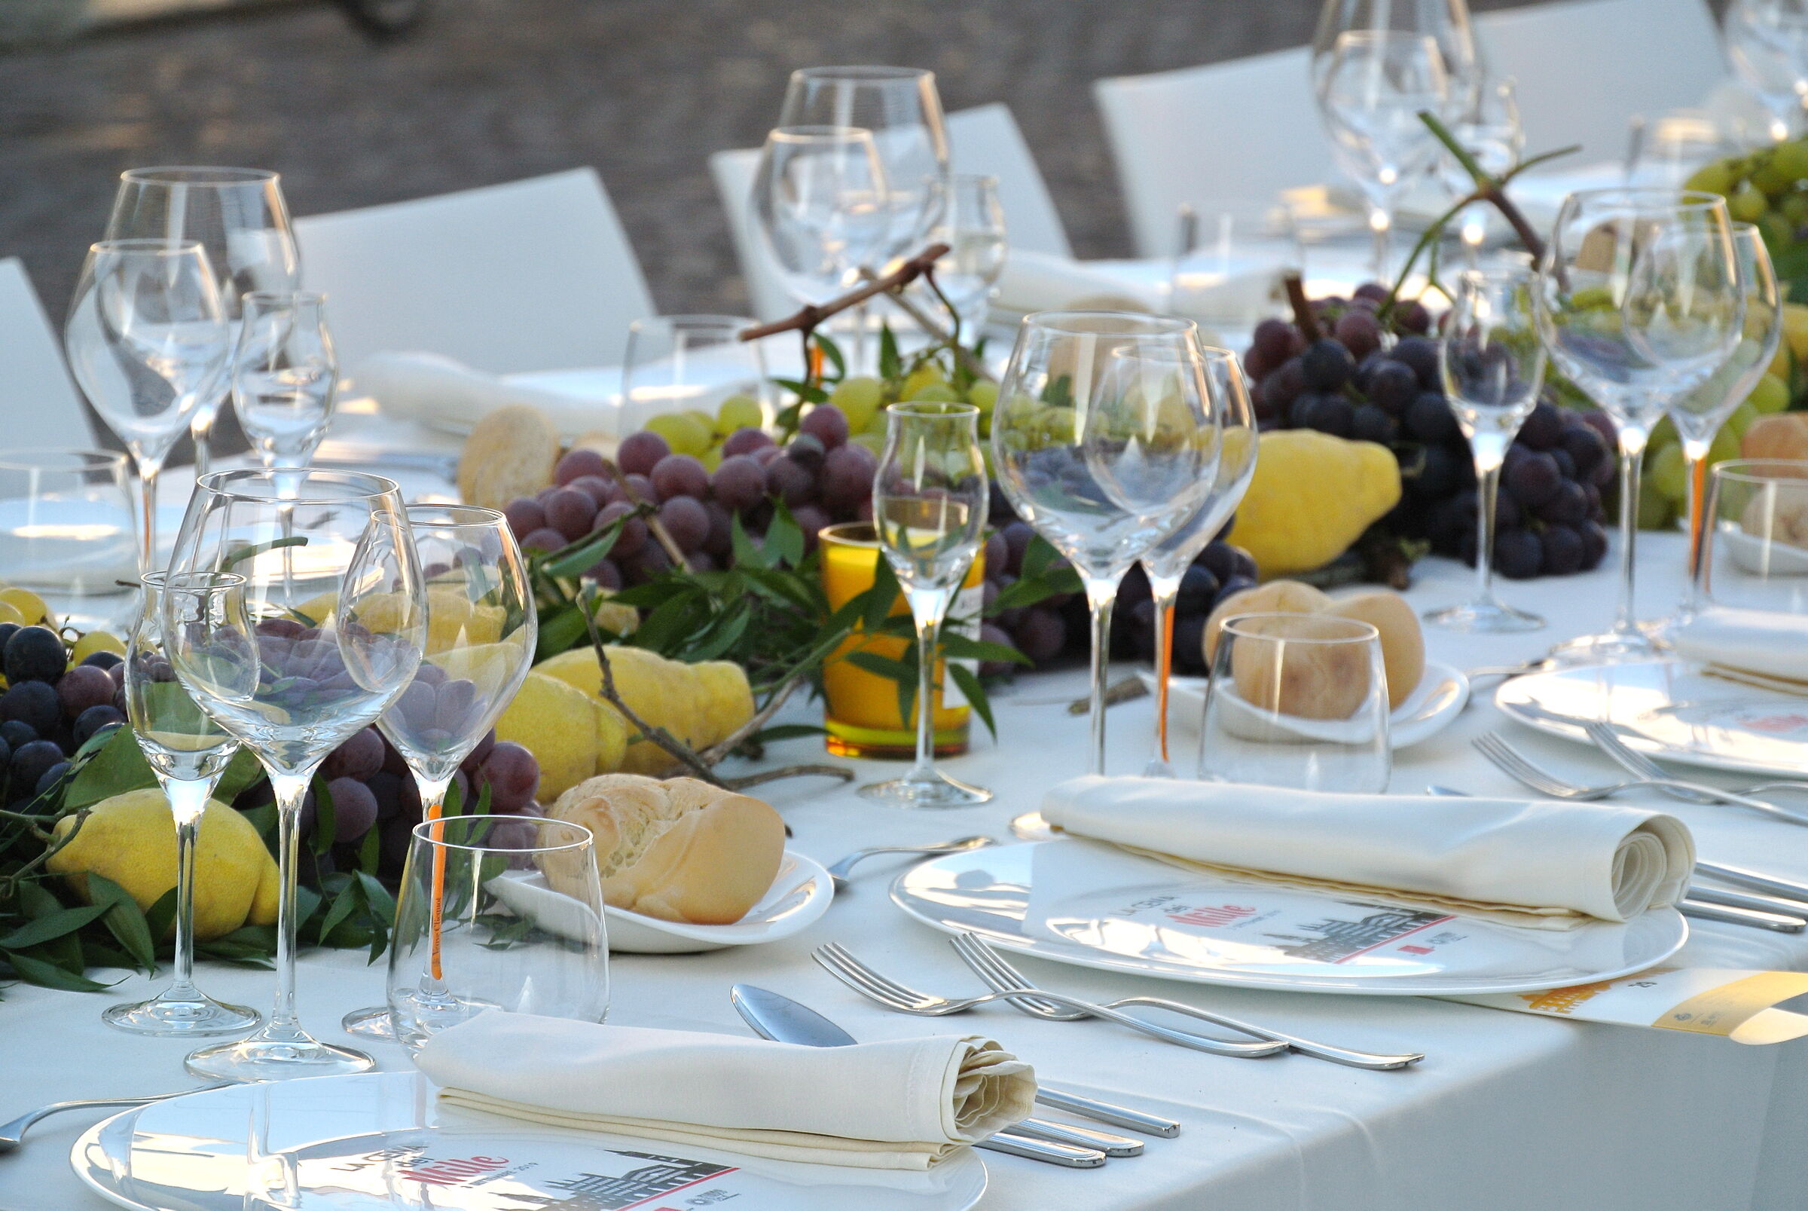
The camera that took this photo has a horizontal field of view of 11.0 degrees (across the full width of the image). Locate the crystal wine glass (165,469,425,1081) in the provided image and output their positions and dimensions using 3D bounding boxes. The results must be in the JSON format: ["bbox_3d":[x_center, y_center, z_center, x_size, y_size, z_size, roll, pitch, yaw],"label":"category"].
[{"bbox_3d":[-0.226,0.064,3.447,0.097,0.221,0.097,2,9,0],"label":"crystal wine glass"}]

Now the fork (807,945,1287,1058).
[{"bbox_3d":[0.059,0.153,3.665,0.201,0.023,0.026,7,11,26],"label":"fork"}]

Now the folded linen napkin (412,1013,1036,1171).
[{"bbox_3d":[-0.066,0.171,3.388,0.213,0.039,0.064,5,10,16],"label":"folded linen napkin"}]

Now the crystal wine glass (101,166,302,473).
[{"bbox_3d":[-0.338,-0.095,4.470,0.099,0.222,0.099,2,9,0],"label":"crystal wine glass"}]

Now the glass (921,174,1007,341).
[{"bbox_3d":[0.029,-0.137,4.896,0.059,0.172,0.059,2,9,0],"label":"glass"}]

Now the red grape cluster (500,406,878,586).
[{"bbox_3d":[-0.100,-0.050,4.383,0.185,0.108,0.130,2,10,0],"label":"red grape cluster"}]

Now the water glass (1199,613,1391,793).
[{"bbox_3d":[0.172,0.051,4.103,0.085,0.084,0.085,2,10,0],"label":"water glass"}]

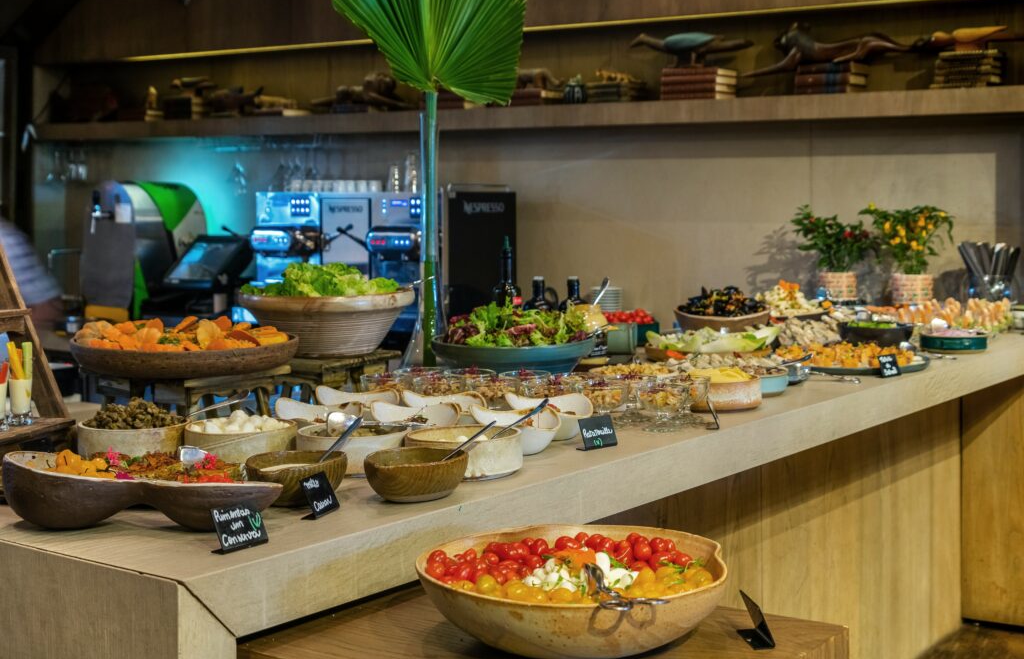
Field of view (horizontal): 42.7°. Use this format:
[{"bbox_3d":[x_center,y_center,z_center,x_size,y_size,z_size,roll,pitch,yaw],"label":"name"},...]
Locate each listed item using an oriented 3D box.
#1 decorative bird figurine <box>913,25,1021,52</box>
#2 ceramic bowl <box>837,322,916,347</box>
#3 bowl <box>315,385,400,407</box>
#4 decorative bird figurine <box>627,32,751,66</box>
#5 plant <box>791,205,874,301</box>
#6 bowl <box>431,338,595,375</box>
[{"bbox_3d":[1.622,-1.034,4.650,0.380,0.095,0.085,4,6,34],"label":"decorative bird figurine"},{"bbox_3d":[1.125,0.022,4.050,0.240,0.075,0.240,0,5,0],"label":"ceramic bowl"},{"bbox_3d":[-0.313,0.157,2.660,0.170,0.085,0.155,0,5,0],"label":"bowl"},{"bbox_3d":[0.709,-1.113,5.200,0.510,0.125,0.100,4,6,34],"label":"decorative bird figurine"},{"bbox_3d":[1.249,-0.298,5.100,0.315,0.370,0.280,0,5,0],"label":"plant"},{"bbox_3d":[0.004,0.075,3.380,0.420,0.110,0.420,0,5,0],"label":"bowl"}]

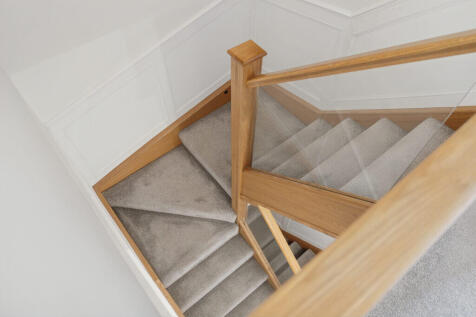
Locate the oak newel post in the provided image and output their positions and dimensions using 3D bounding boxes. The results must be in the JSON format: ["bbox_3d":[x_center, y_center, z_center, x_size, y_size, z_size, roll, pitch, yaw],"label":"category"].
[{"bbox_3d":[0.028,0.023,1.992,0.117,1.640,0.117,-33,62,-21],"label":"oak newel post"}]

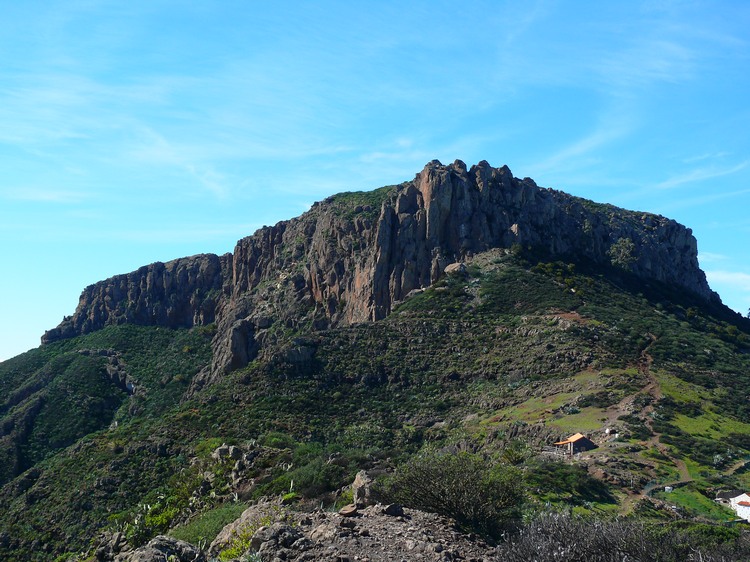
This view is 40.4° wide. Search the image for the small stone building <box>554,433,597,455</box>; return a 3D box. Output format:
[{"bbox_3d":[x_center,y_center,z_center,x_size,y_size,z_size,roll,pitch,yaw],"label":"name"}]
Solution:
[{"bbox_3d":[40.476,32.885,205.000,8.500,3.700,6.500,0,-4,2],"label":"small stone building"}]

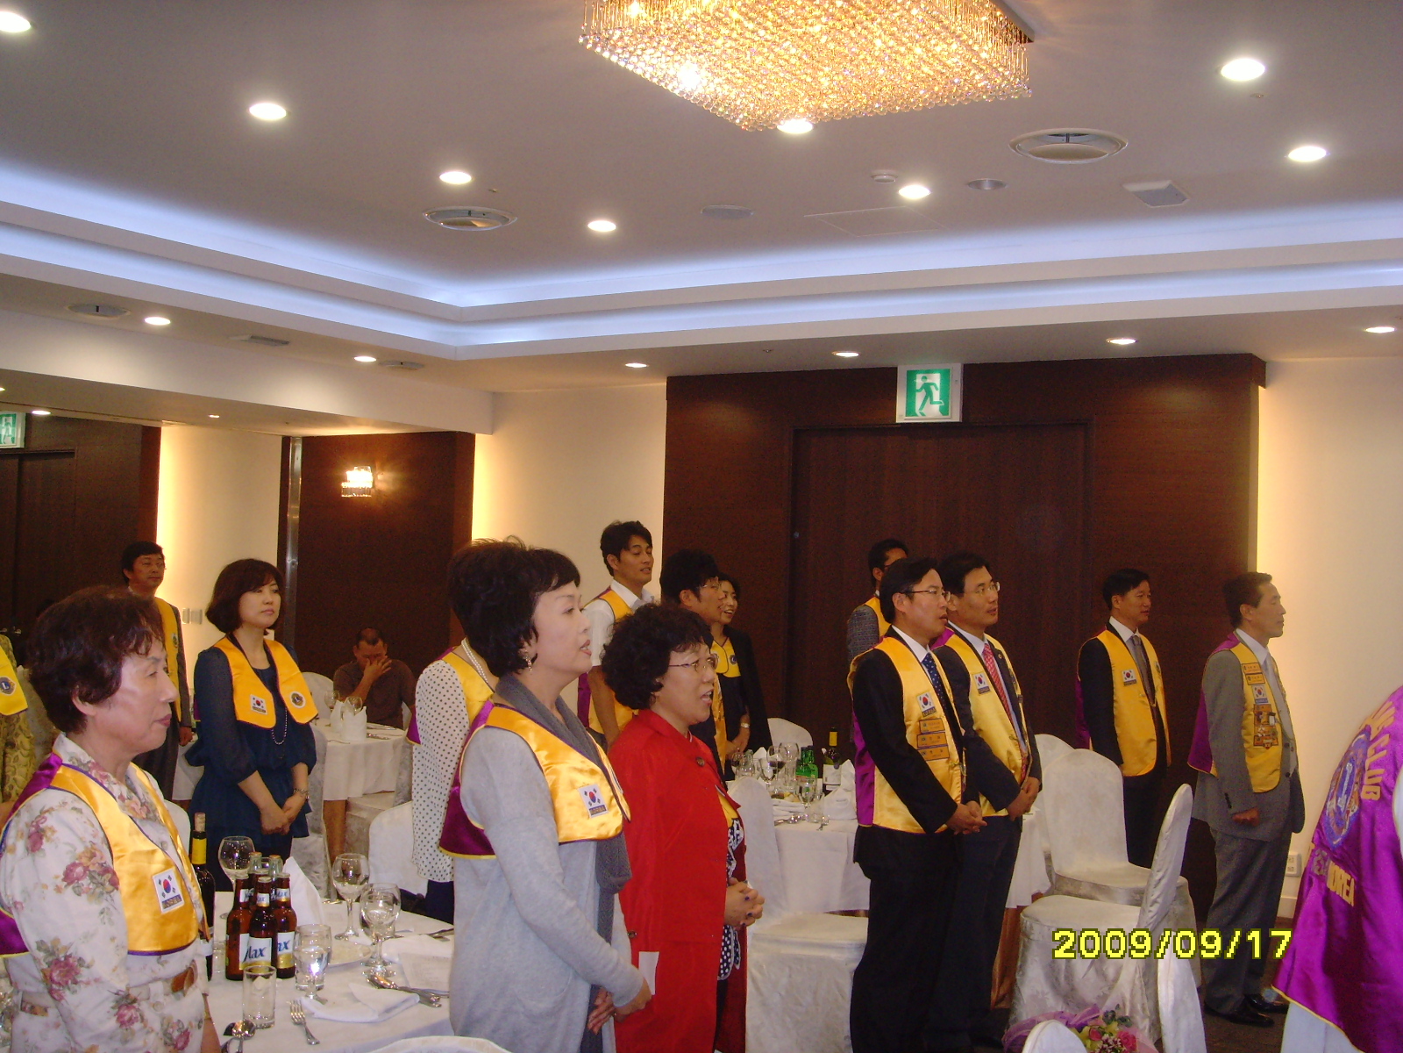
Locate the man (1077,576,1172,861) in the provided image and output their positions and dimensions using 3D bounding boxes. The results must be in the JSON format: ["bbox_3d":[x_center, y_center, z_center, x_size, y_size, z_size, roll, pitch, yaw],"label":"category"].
[{"bbox_3d":[1.871,1.035,7.000,0.510,1.720,0.330,3,-2,-40],"label":"man"}]

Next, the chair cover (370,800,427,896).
[{"bbox_3d":[-0.860,1.285,4.600,0.470,0.930,0.600,2,-1,11],"label":"chair cover"}]

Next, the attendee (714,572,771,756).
[{"bbox_3d":[0.116,1.007,6.800,0.300,1.600,0.470,0,-2,42],"label":"attendee"}]

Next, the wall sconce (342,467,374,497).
[{"bbox_3d":[-2.303,-0.301,10.579,0.190,0.215,0.130,1,-2,32],"label":"wall sconce"}]

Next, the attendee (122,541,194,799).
[{"bbox_3d":[-2.718,0.923,7.800,0.330,1.700,0.500,1,-2,28],"label":"attendee"}]

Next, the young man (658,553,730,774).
[{"bbox_3d":[-0.066,0.952,6.100,0.340,1.720,0.500,1,-2,20],"label":"young man"}]

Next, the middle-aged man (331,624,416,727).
[{"bbox_3d":[-1.811,1.182,8.750,0.520,1.230,0.720,2,-1,4],"label":"middle-aged man"}]

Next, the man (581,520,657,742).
[{"bbox_3d":[-0.301,0.883,6.150,0.320,1.790,0.500,1,-2,36],"label":"man"}]

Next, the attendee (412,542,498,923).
[{"bbox_3d":[-0.634,0.899,4.450,0.320,1.650,0.470,1,-2,32],"label":"attendee"}]

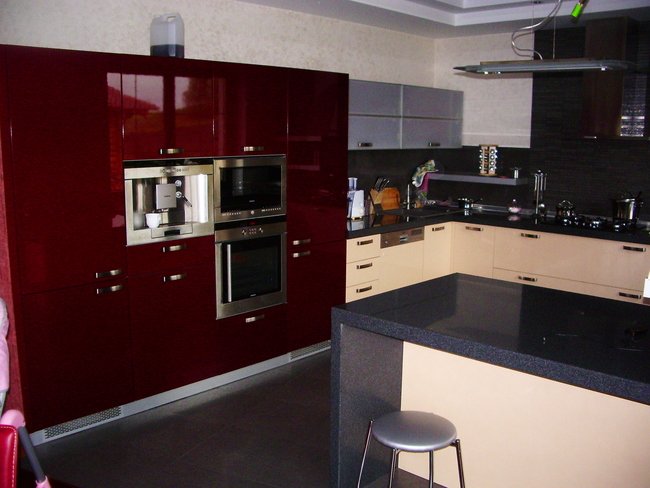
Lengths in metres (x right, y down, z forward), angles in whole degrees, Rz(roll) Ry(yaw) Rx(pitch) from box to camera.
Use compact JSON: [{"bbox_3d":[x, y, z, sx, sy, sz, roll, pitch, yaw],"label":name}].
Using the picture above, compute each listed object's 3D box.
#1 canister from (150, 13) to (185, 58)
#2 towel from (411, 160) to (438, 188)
[{"bbox_3d":[-0.914,-1.194,3.830,0.185,0.290,0.115,7,11,33],"label":"canister"},{"bbox_3d":[0.966,-0.674,6.380,0.260,0.270,0.150,1,10,0],"label":"towel"}]

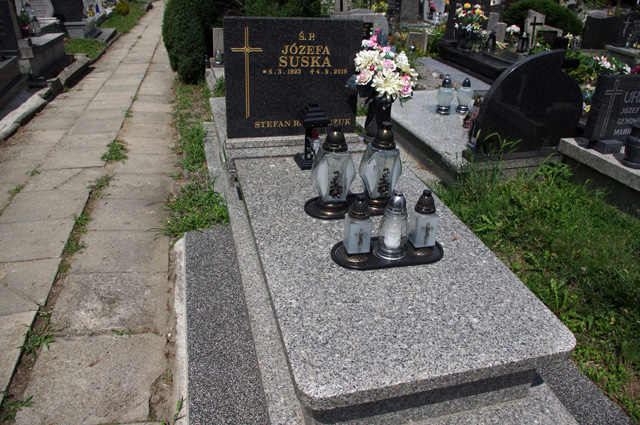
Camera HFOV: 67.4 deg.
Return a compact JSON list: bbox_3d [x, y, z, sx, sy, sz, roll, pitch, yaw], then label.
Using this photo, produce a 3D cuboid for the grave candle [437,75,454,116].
[{"bbox_3d":[1.138,-1.062,4.310,0.145,0.310,0.145,-5,26,-15],"label":"grave candle"}]

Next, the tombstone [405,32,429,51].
[{"bbox_3d":[2.054,-3.615,10.184,0.460,0.420,0.150,7,26,9],"label":"tombstone"}]

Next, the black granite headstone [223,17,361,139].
[{"bbox_3d":[-0.150,-0.764,2.751,0.771,0.642,0.080,-5,26,-15],"label":"black granite headstone"}]

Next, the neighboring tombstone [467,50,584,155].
[{"bbox_3d":[1.237,-0.652,2.792,0.650,0.600,0.080,-4,27,-16],"label":"neighboring tombstone"}]

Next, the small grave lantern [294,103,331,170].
[{"bbox_3d":[-0.030,-0.392,2.412,0.145,0.316,0.145,-4,29,-16],"label":"small grave lantern"}]

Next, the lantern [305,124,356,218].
[{"bbox_3d":[0.070,-0.185,1.991,0.172,0.362,0.172,-4,29,-16],"label":"lantern"}]

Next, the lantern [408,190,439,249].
[{"bbox_3d":[0.404,0.018,1.832,0.083,0.216,0.083,-4,28,-15],"label":"lantern"}]

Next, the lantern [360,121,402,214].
[{"bbox_3d":[0.270,-0.206,2.053,0.168,0.367,0.168,-4,29,-16],"label":"lantern"}]

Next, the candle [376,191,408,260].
[{"bbox_3d":[0.287,0.034,1.800,0.115,0.260,0.115,-5,29,-15],"label":"candle"}]

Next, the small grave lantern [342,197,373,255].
[{"bbox_3d":[0.140,0.038,1.764,0.086,0.209,0.086,-5,29,-16],"label":"small grave lantern"}]

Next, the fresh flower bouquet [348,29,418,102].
[{"bbox_3d":[0.363,-0.829,2.740,0.380,0.370,0.330,-5,26,-15],"label":"fresh flower bouquet"}]

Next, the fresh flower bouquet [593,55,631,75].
[{"bbox_3d":[2.615,-1.319,4.300,0.310,0.200,0.250,-4,27,-16],"label":"fresh flower bouquet"}]

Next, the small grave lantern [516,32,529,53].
[{"bbox_3d":[3.041,-2.553,7.200,0.140,0.300,0.140,-4,27,-16],"label":"small grave lantern"}]

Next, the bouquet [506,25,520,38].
[{"bbox_3d":[4.239,-3.965,10.503,0.310,0.300,0.290,11,27,18],"label":"bouquet"}]

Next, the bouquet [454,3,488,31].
[{"bbox_3d":[2.054,-2.644,6.500,0.400,0.380,0.360,-4,27,-16],"label":"bouquet"}]

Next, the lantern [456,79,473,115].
[{"bbox_3d":[1.330,-1.057,4.349,0.140,0.284,0.140,-5,26,-15],"label":"lantern"}]

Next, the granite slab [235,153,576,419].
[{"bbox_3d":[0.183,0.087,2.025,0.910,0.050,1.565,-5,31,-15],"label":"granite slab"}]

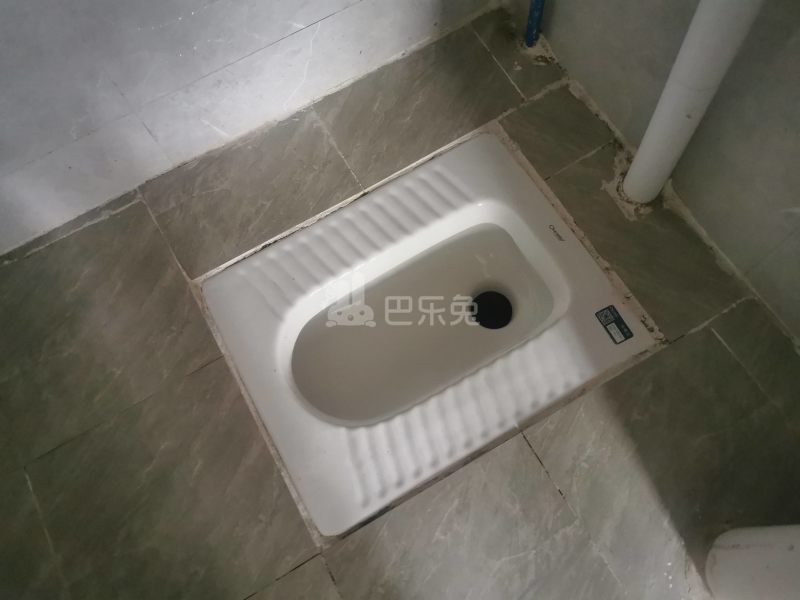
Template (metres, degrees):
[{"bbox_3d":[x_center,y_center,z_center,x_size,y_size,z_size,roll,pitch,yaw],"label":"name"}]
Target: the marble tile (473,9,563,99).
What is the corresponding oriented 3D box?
[{"bbox_3d":[0.190,-0.409,1.035,0.073,0.010,0.170,-29,73,-7],"label":"marble tile"}]

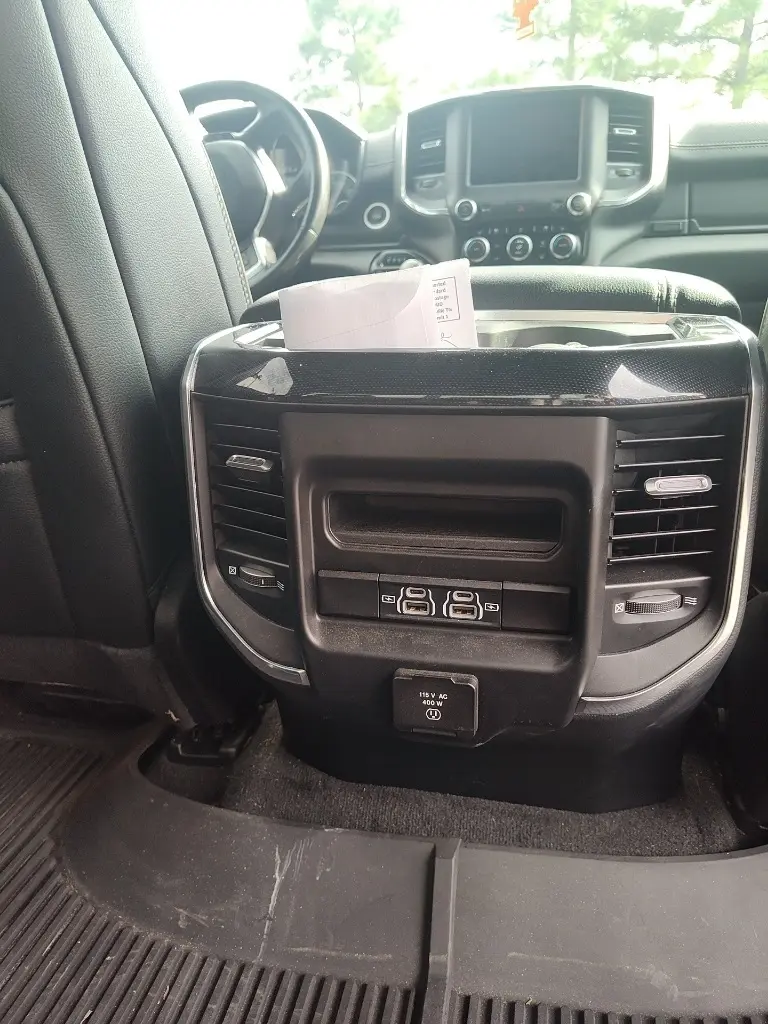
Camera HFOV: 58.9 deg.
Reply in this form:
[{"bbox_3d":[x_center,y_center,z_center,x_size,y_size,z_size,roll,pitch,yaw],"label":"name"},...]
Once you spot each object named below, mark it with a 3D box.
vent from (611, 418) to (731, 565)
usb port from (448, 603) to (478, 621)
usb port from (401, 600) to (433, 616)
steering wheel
[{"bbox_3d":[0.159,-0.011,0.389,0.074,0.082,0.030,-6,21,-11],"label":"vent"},{"bbox_3d":[0.050,0.061,0.422,0.016,0.009,0.010,3,21,13],"label":"usb port"},{"bbox_3d":[0.021,0.059,0.429,0.016,0.009,0.010,3,21,13],"label":"usb port"},{"bbox_3d":[-0.266,-0.478,1.062,0.386,0.386,0.090,3,-6,13],"label":"steering wheel"}]

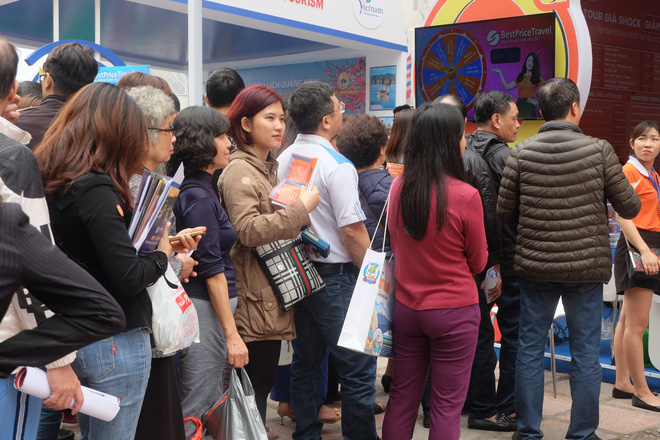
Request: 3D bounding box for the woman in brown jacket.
[{"bbox_3d":[-0.261,0.190,3.900,0.420,1.560,0.500,2,4,28],"label":"woman in brown jacket"}]

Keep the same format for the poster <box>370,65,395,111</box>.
[{"bbox_3d":[0.534,-1.310,8.950,0.320,0.440,0.020,3,4,36],"label":"poster"}]

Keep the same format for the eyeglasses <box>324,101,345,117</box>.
[{"bbox_3d":[-0.020,-0.487,4.050,0.140,0.047,0.140,-21,15,-34],"label":"eyeglasses"}]

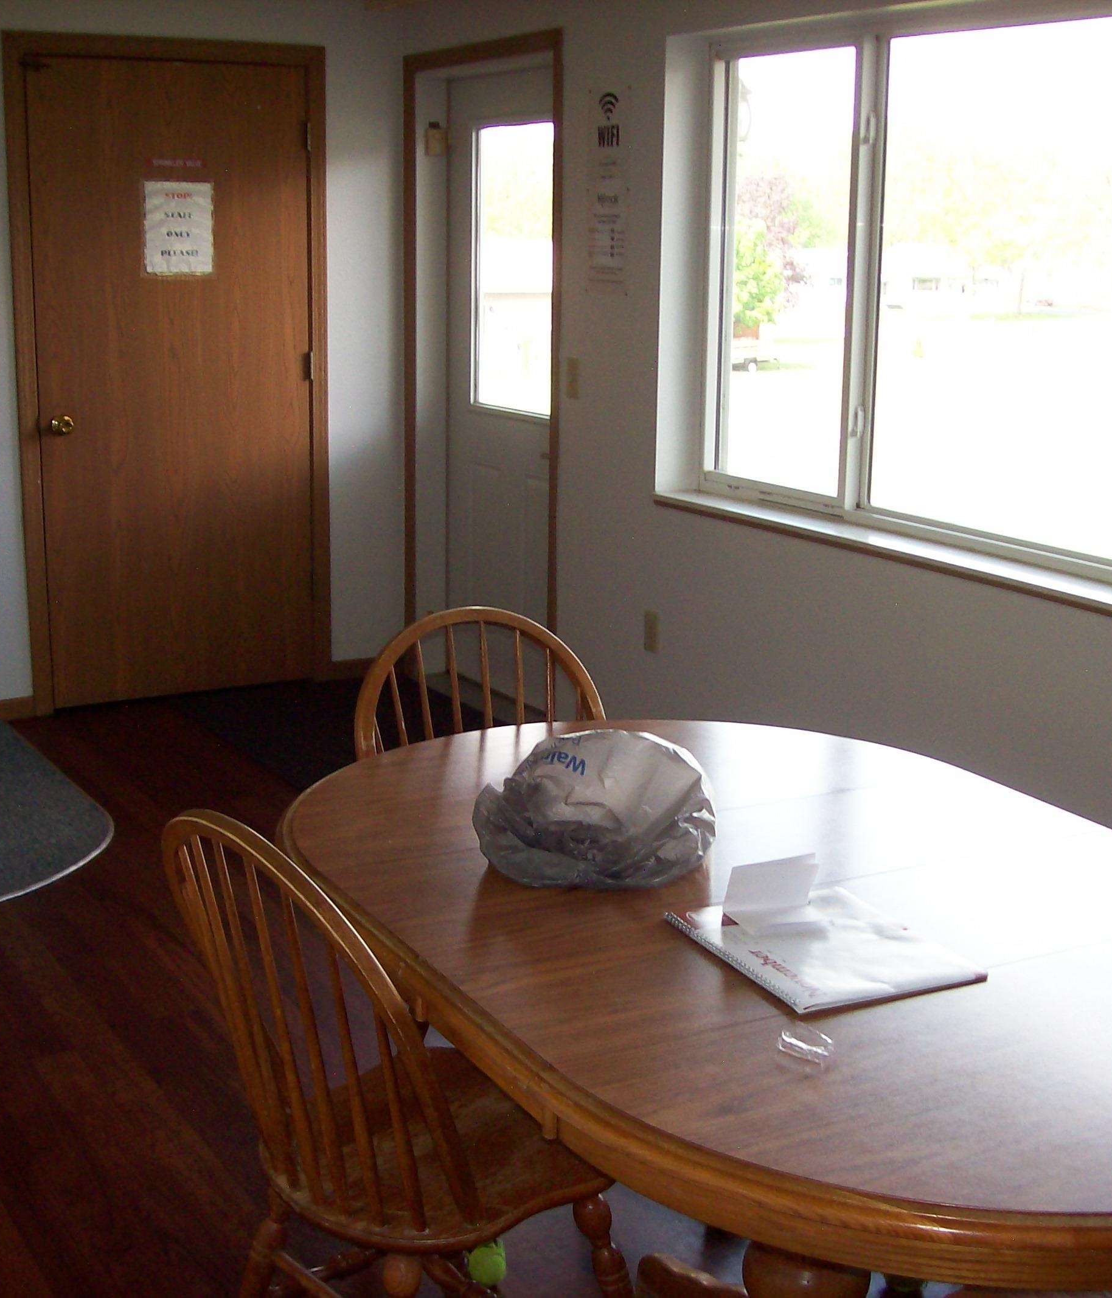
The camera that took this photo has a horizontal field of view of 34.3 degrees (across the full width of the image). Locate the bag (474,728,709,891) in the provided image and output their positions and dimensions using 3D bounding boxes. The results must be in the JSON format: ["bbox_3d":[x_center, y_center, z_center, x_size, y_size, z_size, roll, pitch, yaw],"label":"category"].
[{"bbox_3d":[0.052,0.186,2.300,0.295,0.160,0.250,1,13,1],"label":"bag"}]

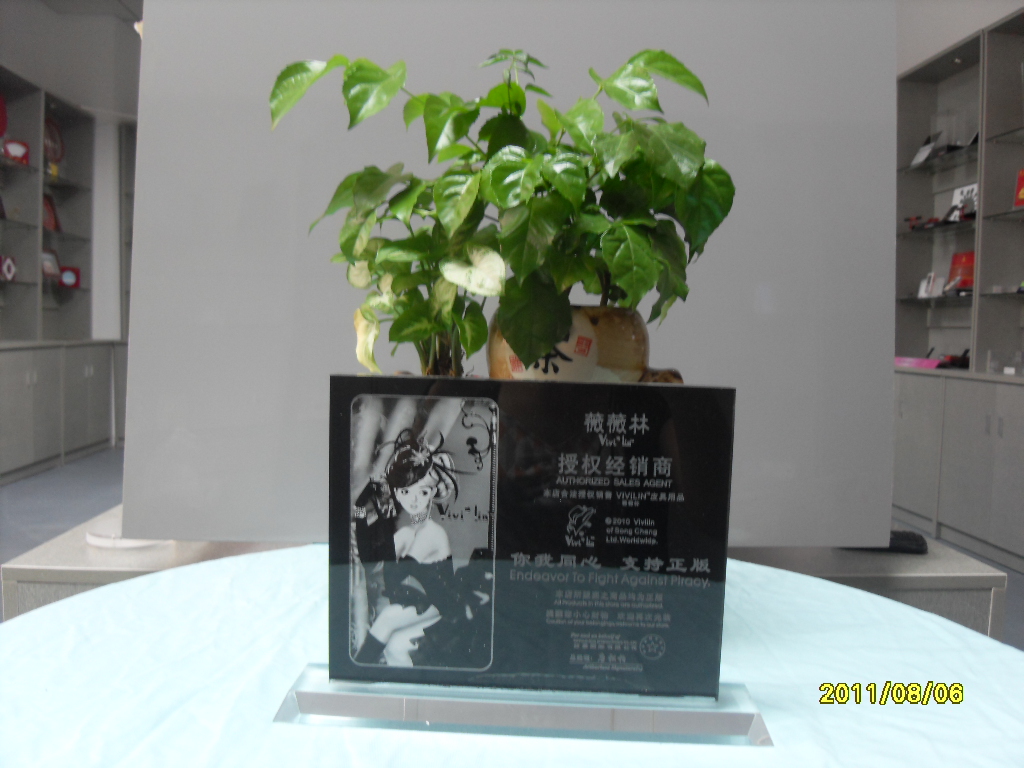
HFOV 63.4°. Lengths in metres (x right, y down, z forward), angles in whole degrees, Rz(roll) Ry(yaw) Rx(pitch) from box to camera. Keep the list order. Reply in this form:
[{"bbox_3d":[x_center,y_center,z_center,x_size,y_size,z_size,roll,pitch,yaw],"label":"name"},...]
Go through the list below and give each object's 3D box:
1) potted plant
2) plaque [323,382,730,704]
[{"bbox_3d":[-0.011,-0.037,0.660,0.363,0.446,0.280,2,6,0],"label":"potted plant"},{"bbox_3d":[0.009,0.093,0.507,0.240,0.190,0.013,2,6,2],"label":"plaque"}]

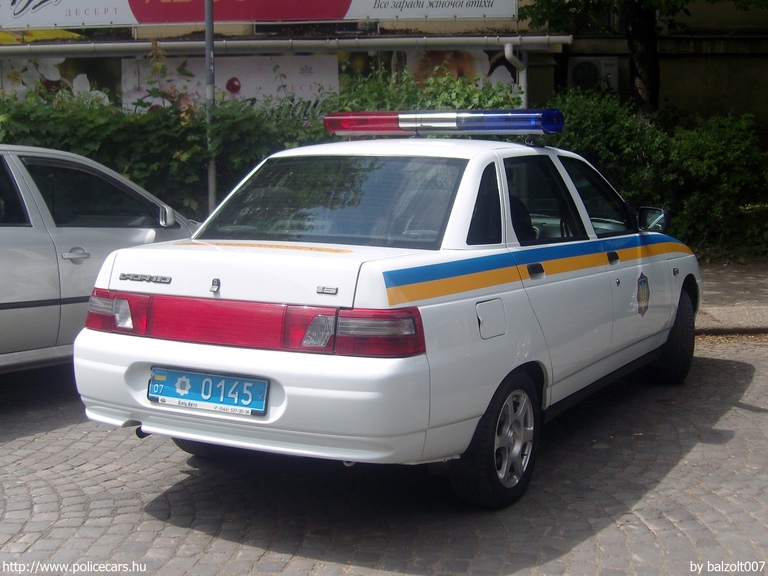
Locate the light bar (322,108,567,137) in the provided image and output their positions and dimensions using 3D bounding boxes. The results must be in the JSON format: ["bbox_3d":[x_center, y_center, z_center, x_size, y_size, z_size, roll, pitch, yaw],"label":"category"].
[{"bbox_3d":[0.267,-0.789,4.684,1.190,0.115,0.235,4,8,31],"label":"light bar"}]

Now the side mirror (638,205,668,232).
[{"bbox_3d":[1.361,-0.346,4.928,0.165,0.125,0.090,4,8,31],"label":"side mirror"}]

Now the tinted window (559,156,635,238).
[{"bbox_3d":[1.061,-0.447,4.839,0.050,0.424,0.741,-24,-6,31],"label":"tinted window"}]

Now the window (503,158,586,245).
[{"bbox_3d":[0.665,-0.371,4.189,0.050,0.412,0.786,-24,-6,31],"label":"window"}]

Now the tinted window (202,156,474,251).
[{"bbox_3d":[-0.200,-0.367,3.958,1.170,0.060,0.528,4,47,31],"label":"tinted window"}]

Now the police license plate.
[{"bbox_3d":[-0.611,0.351,3.357,0.530,0.125,0.020,4,-3,31],"label":"police license plate"}]

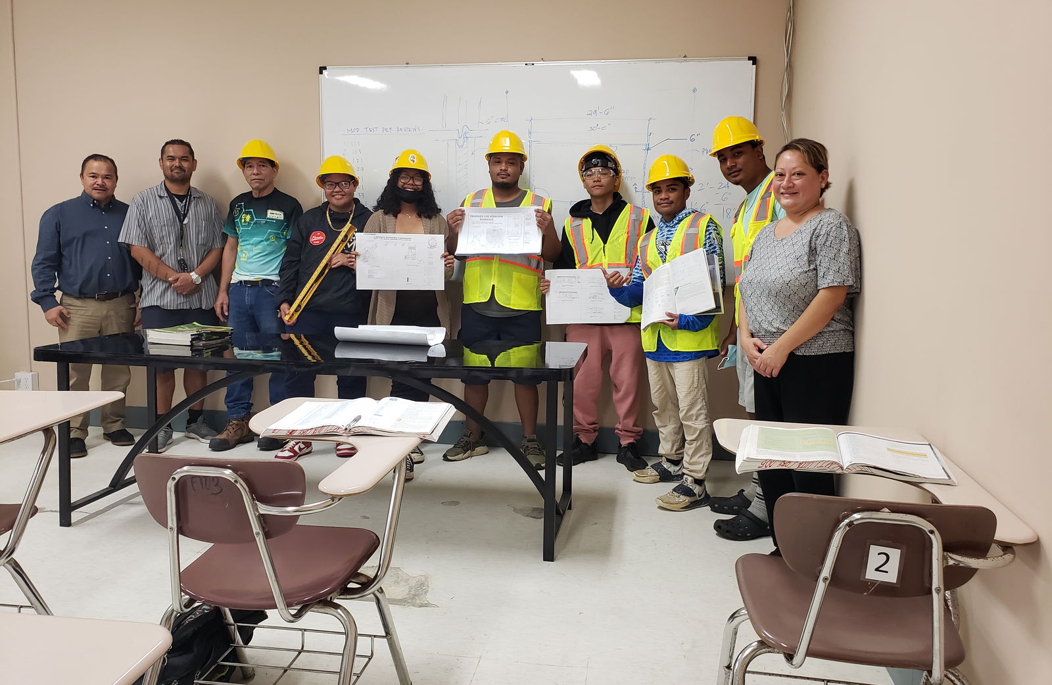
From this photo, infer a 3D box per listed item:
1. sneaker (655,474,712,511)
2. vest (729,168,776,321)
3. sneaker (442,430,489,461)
[{"bbox_3d":[0.732,0.695,3.662,0.285,0.120,0.110,-2,7,-24],"label":"sneaker"},{"bbox_3d":[0.979,-0.377,3.233,0.280,0.640,0.450,-3,7,-31],"label":"vest"},{"bbox_3d":[-0.333,0.576,4.433,0.290,0.125,0.108,-4,8,-39],"label":"sneaker"}]

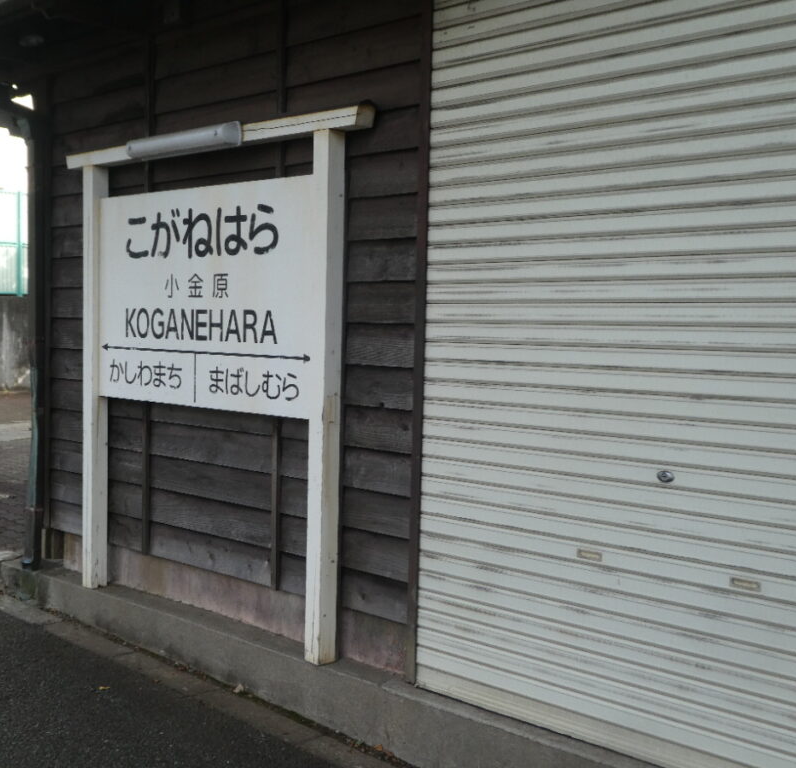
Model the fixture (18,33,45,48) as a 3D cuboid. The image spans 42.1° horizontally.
[{"bbox_3d":[-1.831,-1.714,5.174,0.125,0.050,0.125,4,4,41],"label":"fixture"}]

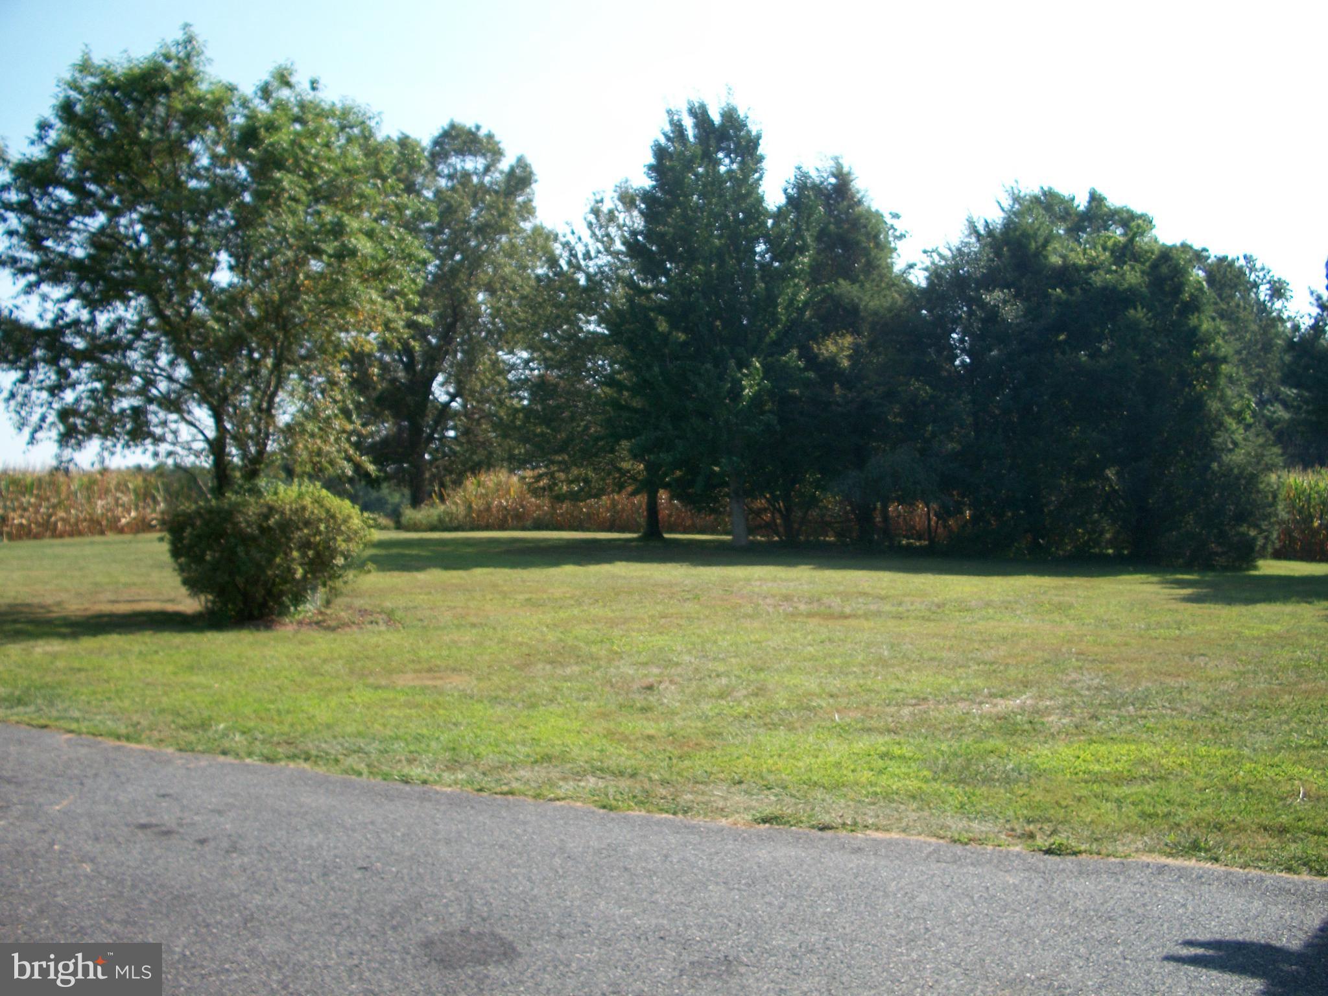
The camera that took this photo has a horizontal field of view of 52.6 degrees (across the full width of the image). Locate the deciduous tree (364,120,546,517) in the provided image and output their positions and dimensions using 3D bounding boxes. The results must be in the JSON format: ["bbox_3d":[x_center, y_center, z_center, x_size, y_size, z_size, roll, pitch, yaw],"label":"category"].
[{"bbox_3d":[-8.762,-7.291,56.000,7.720,16.380,7.300,0,1,0],"label":"deciduous tree"}]

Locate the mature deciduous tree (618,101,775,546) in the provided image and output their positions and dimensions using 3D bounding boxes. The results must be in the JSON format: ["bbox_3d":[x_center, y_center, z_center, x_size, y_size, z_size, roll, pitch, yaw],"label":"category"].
[{"bbox_3d":[1.033,-5.257,40.500,4.760,13.190,4.800,0,1,0],"label":"mature deciduous tree"}]

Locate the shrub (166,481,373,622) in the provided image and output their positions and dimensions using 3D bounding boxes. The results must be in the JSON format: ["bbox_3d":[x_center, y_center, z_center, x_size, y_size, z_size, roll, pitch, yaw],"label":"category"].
[{"bbox_3d":[-4.757,0.651,16.200,2.440,1.680,2.300,0,1,0],"label":"shrub"}]

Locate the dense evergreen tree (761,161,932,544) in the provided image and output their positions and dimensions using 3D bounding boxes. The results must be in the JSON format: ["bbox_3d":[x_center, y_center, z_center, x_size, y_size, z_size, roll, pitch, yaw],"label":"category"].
[{"bbox_3d":[5.712,-4.543,42.000,5.260,11.760,5.000,0,1,0],"label":"dense evergreen tree"}]

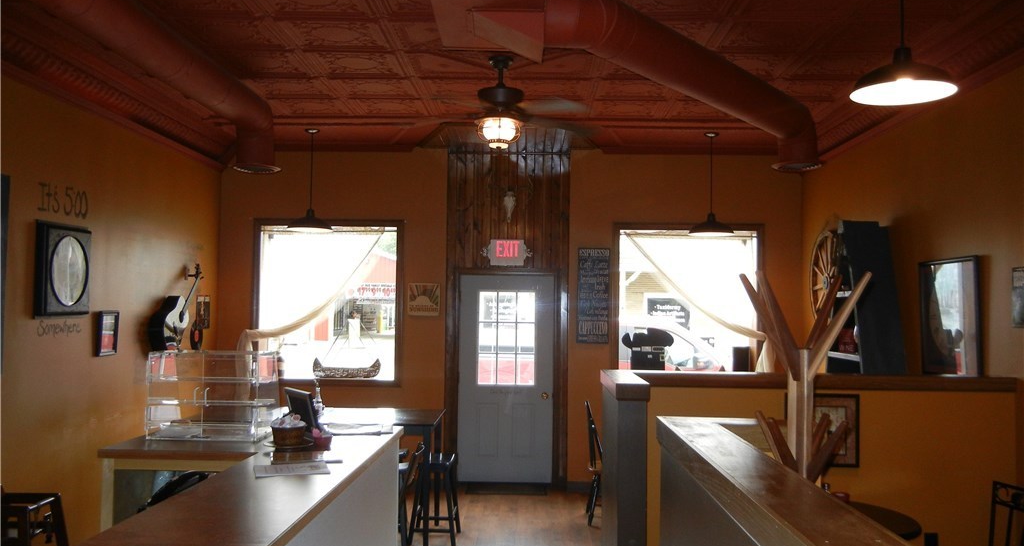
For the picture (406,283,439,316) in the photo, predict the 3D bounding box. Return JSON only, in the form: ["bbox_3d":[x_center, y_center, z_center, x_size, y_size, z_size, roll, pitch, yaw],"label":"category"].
[{"bbox_3d":[-0.854,0.261,8.646,0.315,0.315,0.025,1,-2,1],"label":"picture"}]

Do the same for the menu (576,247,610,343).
[{"bbox_3d":[0.790,0.220,8.621,0.310,0.920,0.025,1,-2,1],"label":"menu"}]

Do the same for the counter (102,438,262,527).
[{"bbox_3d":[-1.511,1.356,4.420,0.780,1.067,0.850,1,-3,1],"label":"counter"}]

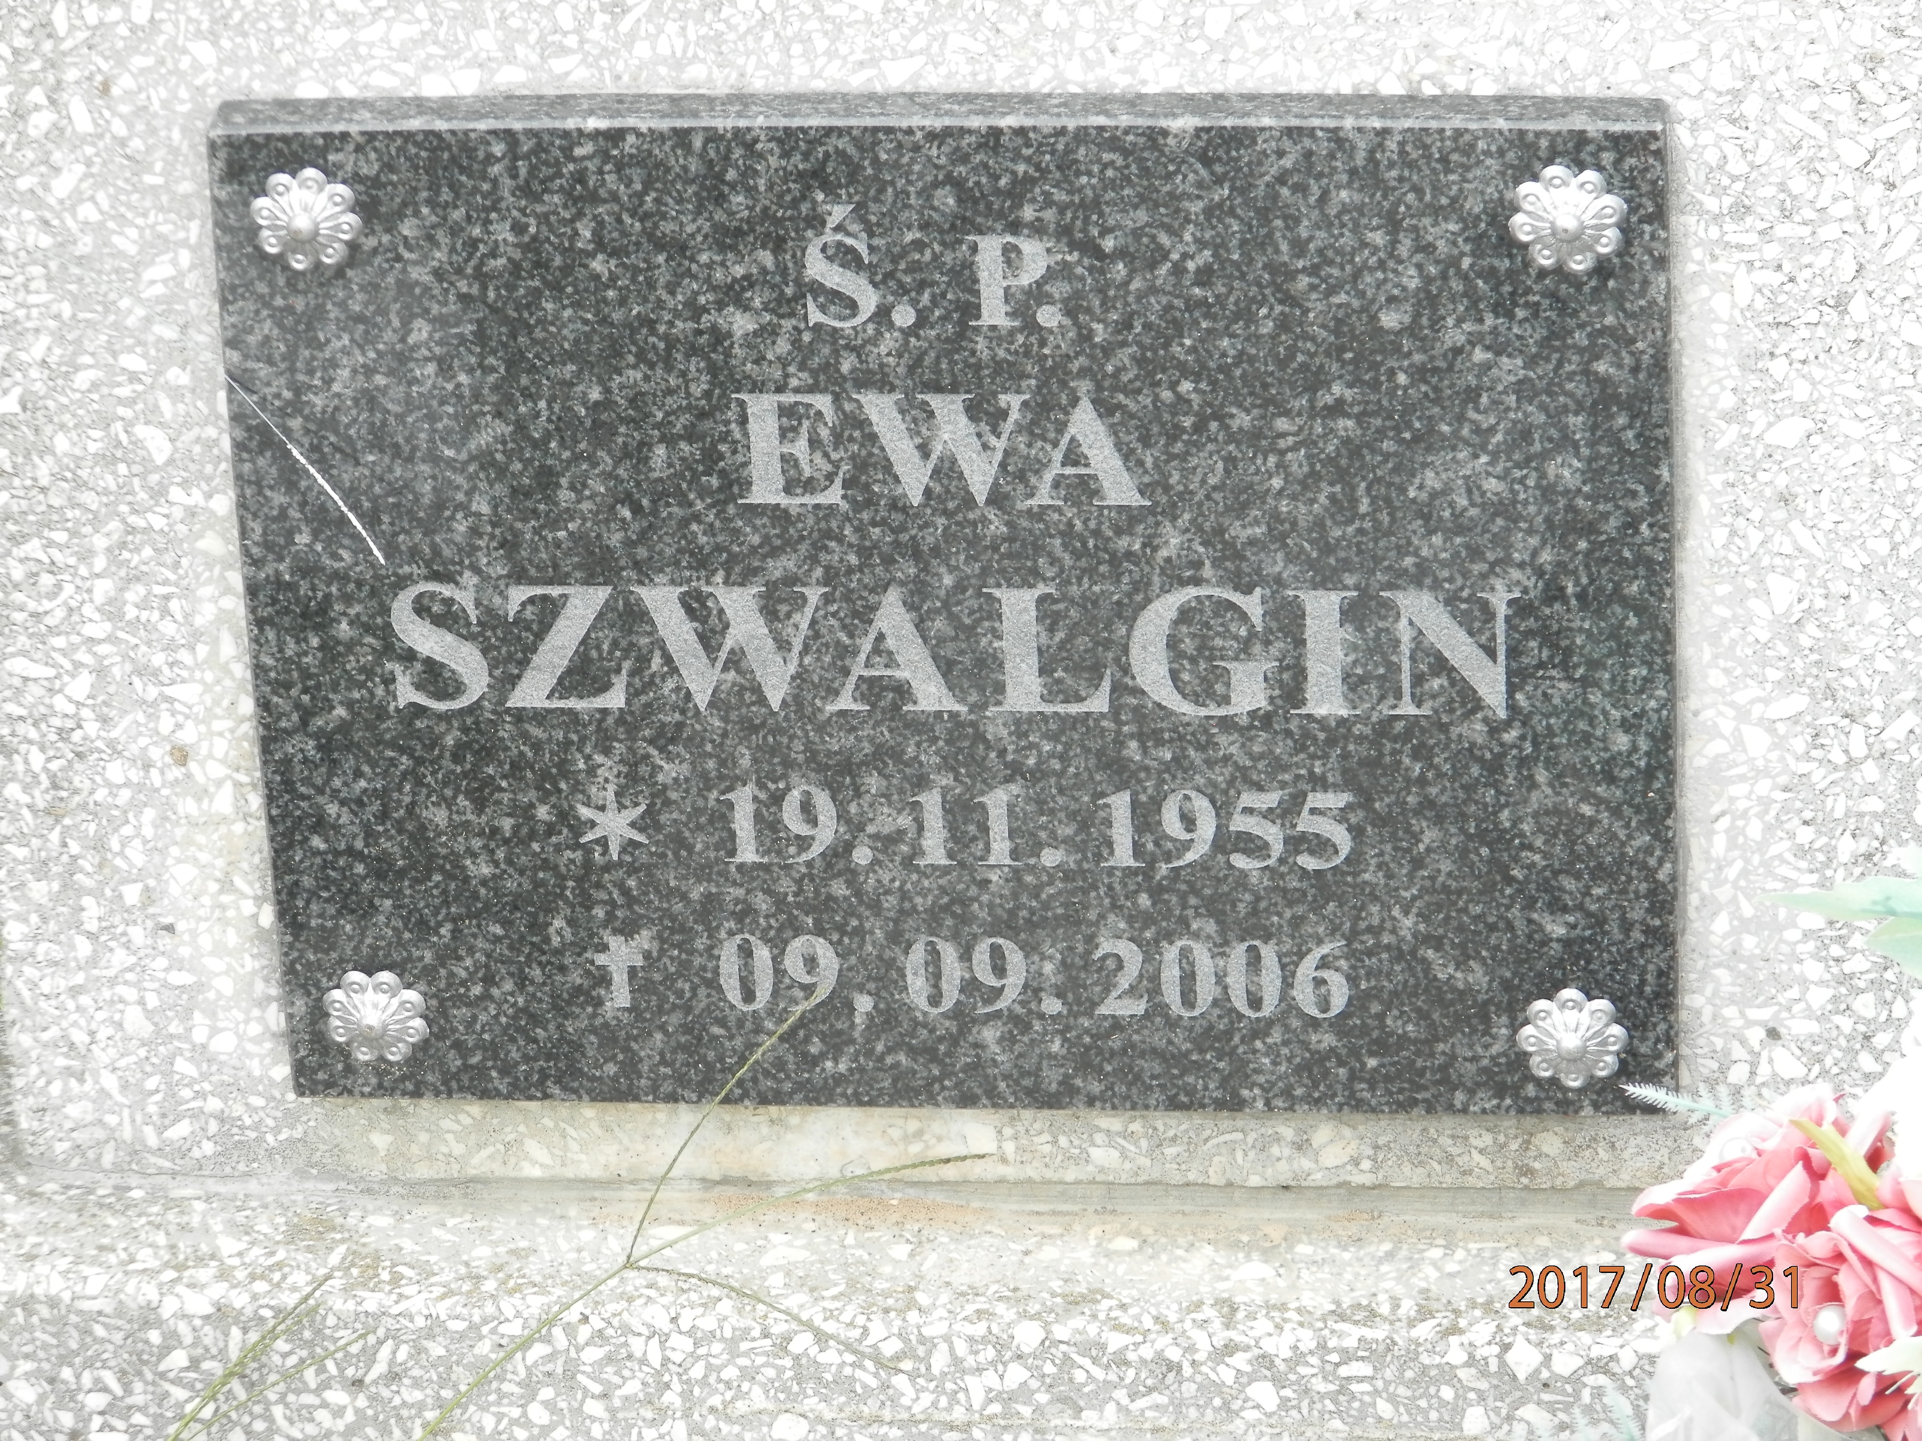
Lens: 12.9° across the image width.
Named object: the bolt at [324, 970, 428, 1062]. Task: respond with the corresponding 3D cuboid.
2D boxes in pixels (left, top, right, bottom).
[{"bbox_3d":[-0.169,0.086,2.447,0.030,0.030,0.011,0,25,7],"label":"bolt"}]

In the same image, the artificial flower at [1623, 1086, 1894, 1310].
[{"bbox_3d":[0.215,0.129,2.290,0.068,0.058,0.068,12,29,30],"label":"artificial flower"}]

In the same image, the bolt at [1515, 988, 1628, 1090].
[{"bbox_3d":[0.173,0.091,2.406,0.032,0.032,0.011,0,25,7],"label":"bolt"}]

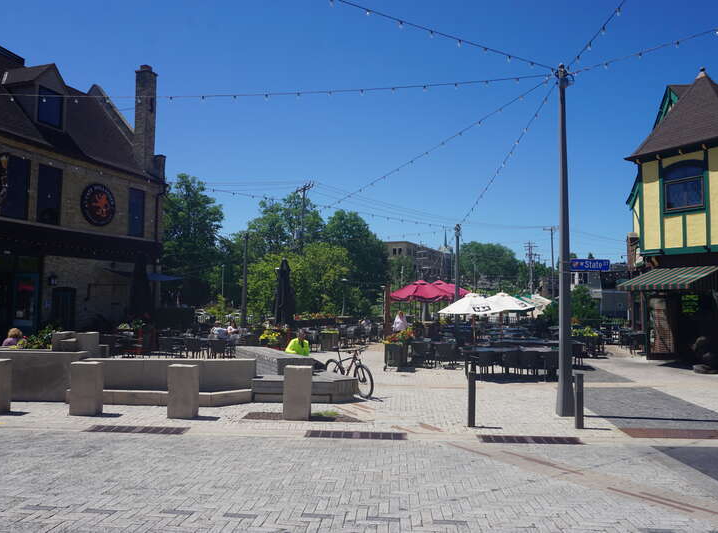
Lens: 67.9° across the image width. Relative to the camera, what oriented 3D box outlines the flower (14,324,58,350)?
[{"bbox_3d":[-7.110,1.646,11.719,0.900,0.680,0.700,1,-3,0],"label":"flower"}]

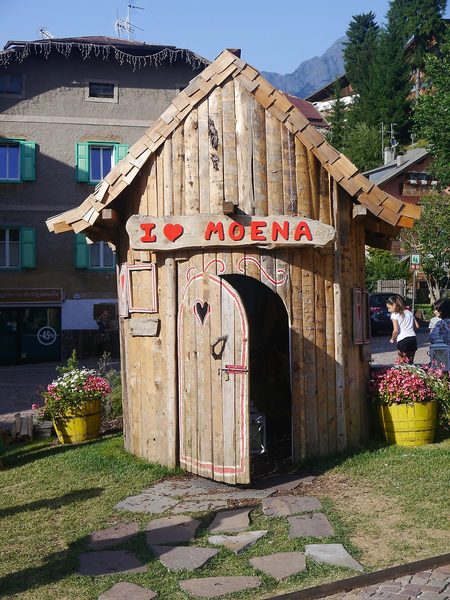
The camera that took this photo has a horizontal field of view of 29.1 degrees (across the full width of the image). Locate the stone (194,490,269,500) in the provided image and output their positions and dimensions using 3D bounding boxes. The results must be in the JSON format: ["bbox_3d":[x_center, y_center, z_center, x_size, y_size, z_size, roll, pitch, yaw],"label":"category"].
[{"bbox_3d":[0.057,1.476,6.485,0.623,0.040,0.212,0,0,-11],"label":"stone"}]

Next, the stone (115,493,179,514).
[{"bbox_3d":[-0.566,1.525,6.398,0.419,0.045,0.460,1,3,16],"label":"stone"}]

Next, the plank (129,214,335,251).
[{"bbox_3d":[0.059,-0.612,7.800,1.890,0.310,0.060,-1,0,0],"label":"plank"}]

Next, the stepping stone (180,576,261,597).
[{"bbox_3d":[-0.024,1.596,4.814,0.467,0.045,0.294,-2,3,-31],"label":"stepping stone"}]

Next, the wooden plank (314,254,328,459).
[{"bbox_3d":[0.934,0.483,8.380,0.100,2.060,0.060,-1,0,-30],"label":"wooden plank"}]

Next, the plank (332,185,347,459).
[{"bbox_3d":[1.046,0.156,7.950,0.090,2.504,0.070,-2,0,-35],"label":"plank"}]

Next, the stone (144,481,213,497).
[{"bbox_3d":[-0.323,1.468,6.702,0.478,0.040,0.501,0,0,23],"label":"stone"}]

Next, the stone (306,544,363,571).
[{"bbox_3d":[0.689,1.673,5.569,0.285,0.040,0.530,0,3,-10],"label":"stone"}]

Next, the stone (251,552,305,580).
[{"bbox_3d":[0.382,1.583,5.107,0.350,0.045,0.412,-1,3,-24],"label":"stone"}]

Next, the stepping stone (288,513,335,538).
[{"bbox_3d":[0.603,1.642,6.231,0.325,0.040,0.590,0,3,0],"label":"stepping stone"}]

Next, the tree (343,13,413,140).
[{"bbox_3d":[11.362,-16.462,65.000,4.800,10.300,4.800,0,0,0],"label":"tree"}]

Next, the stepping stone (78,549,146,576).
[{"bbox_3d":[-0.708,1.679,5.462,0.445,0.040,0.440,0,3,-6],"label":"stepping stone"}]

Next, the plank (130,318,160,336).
[{"bbox_3d":[-0.719,0.250,7.743,0.360,0.156,0.035,0,1,44],"label":"plank"}]

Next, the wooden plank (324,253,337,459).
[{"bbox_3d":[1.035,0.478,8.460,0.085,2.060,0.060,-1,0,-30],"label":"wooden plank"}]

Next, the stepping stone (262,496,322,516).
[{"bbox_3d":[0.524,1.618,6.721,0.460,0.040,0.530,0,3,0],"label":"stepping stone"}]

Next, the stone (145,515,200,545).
[{"bbox_3d":[-0.346,1.553,5.773,0.362,0.045,0.627,0,3,3],"label":"stone"}]

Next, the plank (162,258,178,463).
[{"bbox_3d":[-0.464,0.528,7.443,0.105,1.795,0.070,0,1,34],"label":"plank"}]

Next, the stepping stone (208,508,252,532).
[{"bbox_3d":[0.066,1.500,5.860,0.245,0.040,0.574,0,0,9],"label":"stepping stone"}]

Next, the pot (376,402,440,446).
[{"bbox_3d":[1.798,1.207,8.471,0.570,0.420,0.570,0,0,0],"label":"pot"}]

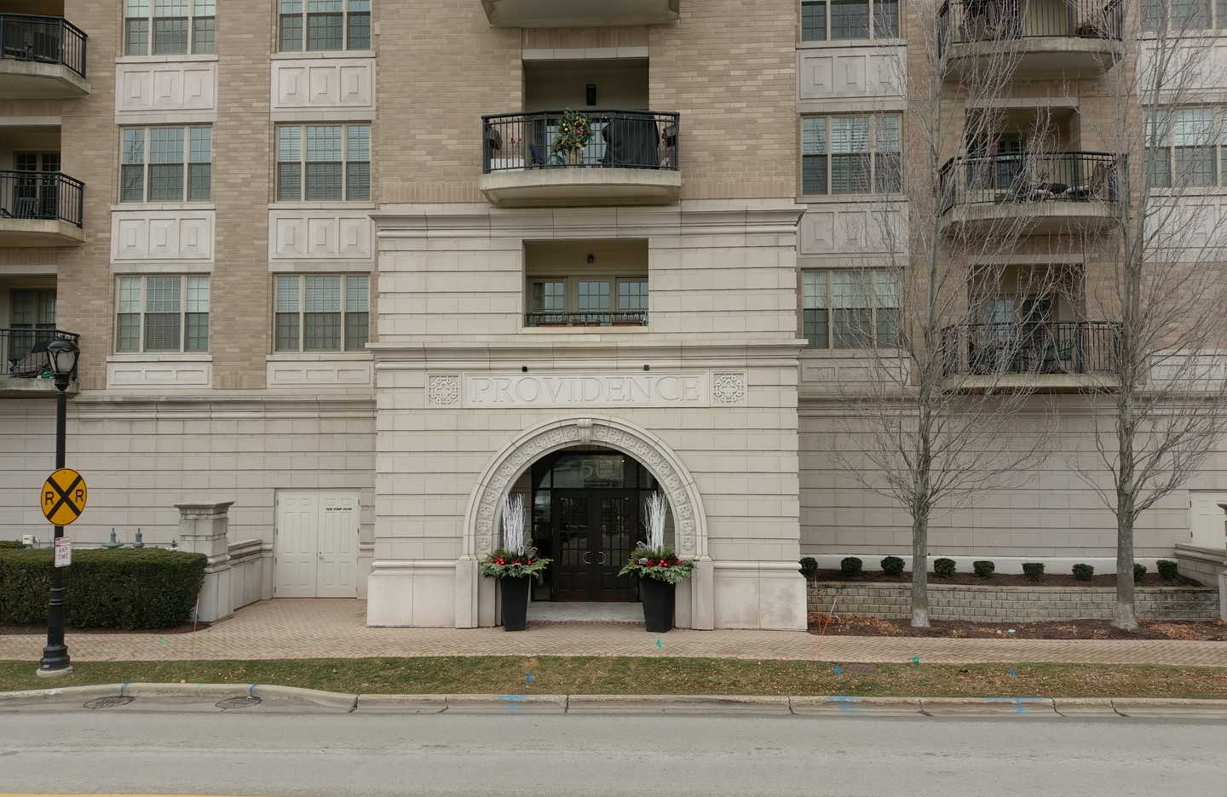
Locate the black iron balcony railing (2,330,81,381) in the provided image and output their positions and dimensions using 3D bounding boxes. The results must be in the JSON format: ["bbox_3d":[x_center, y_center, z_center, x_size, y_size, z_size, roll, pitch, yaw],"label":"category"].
[{"bbox_3d":[-13.875,-0.948,20.325,3.450,1.050,1.350,0,-3,3],"label":"black iron balcony railing"}]

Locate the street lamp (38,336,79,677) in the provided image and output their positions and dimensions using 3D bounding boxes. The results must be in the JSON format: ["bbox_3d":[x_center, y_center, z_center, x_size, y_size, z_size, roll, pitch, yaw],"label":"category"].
[{"bbox_3d":[-8.838,1.709,14.699,0.550,5.310,0.550,0,-3,3],"label":"street lamp"}]

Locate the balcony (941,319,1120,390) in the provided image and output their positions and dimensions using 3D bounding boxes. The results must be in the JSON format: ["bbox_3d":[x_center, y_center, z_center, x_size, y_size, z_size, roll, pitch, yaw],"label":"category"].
[{"bbox_3d":[8.863,-0.834,19.376,3.540,1.387,1.270,0,-2,3],"label":"balcony"}]

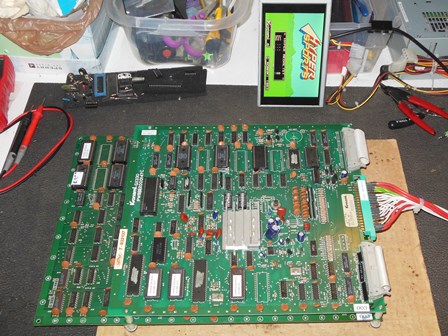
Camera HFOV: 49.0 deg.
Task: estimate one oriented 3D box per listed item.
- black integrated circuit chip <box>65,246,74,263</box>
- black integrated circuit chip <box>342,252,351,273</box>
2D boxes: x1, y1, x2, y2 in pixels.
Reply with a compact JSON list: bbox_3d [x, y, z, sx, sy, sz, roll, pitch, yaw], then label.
[{"bbox_3d":[-0.198,0.111,0.628,0.007,0.004,0.023,-1,55,1],"label":"black integrated circuit chip"},{"bbox_3d":[0.146,0.114,0.592,0.007,0.004,0.024,-1,55,1],"label":"black integrated circuit chip"}]

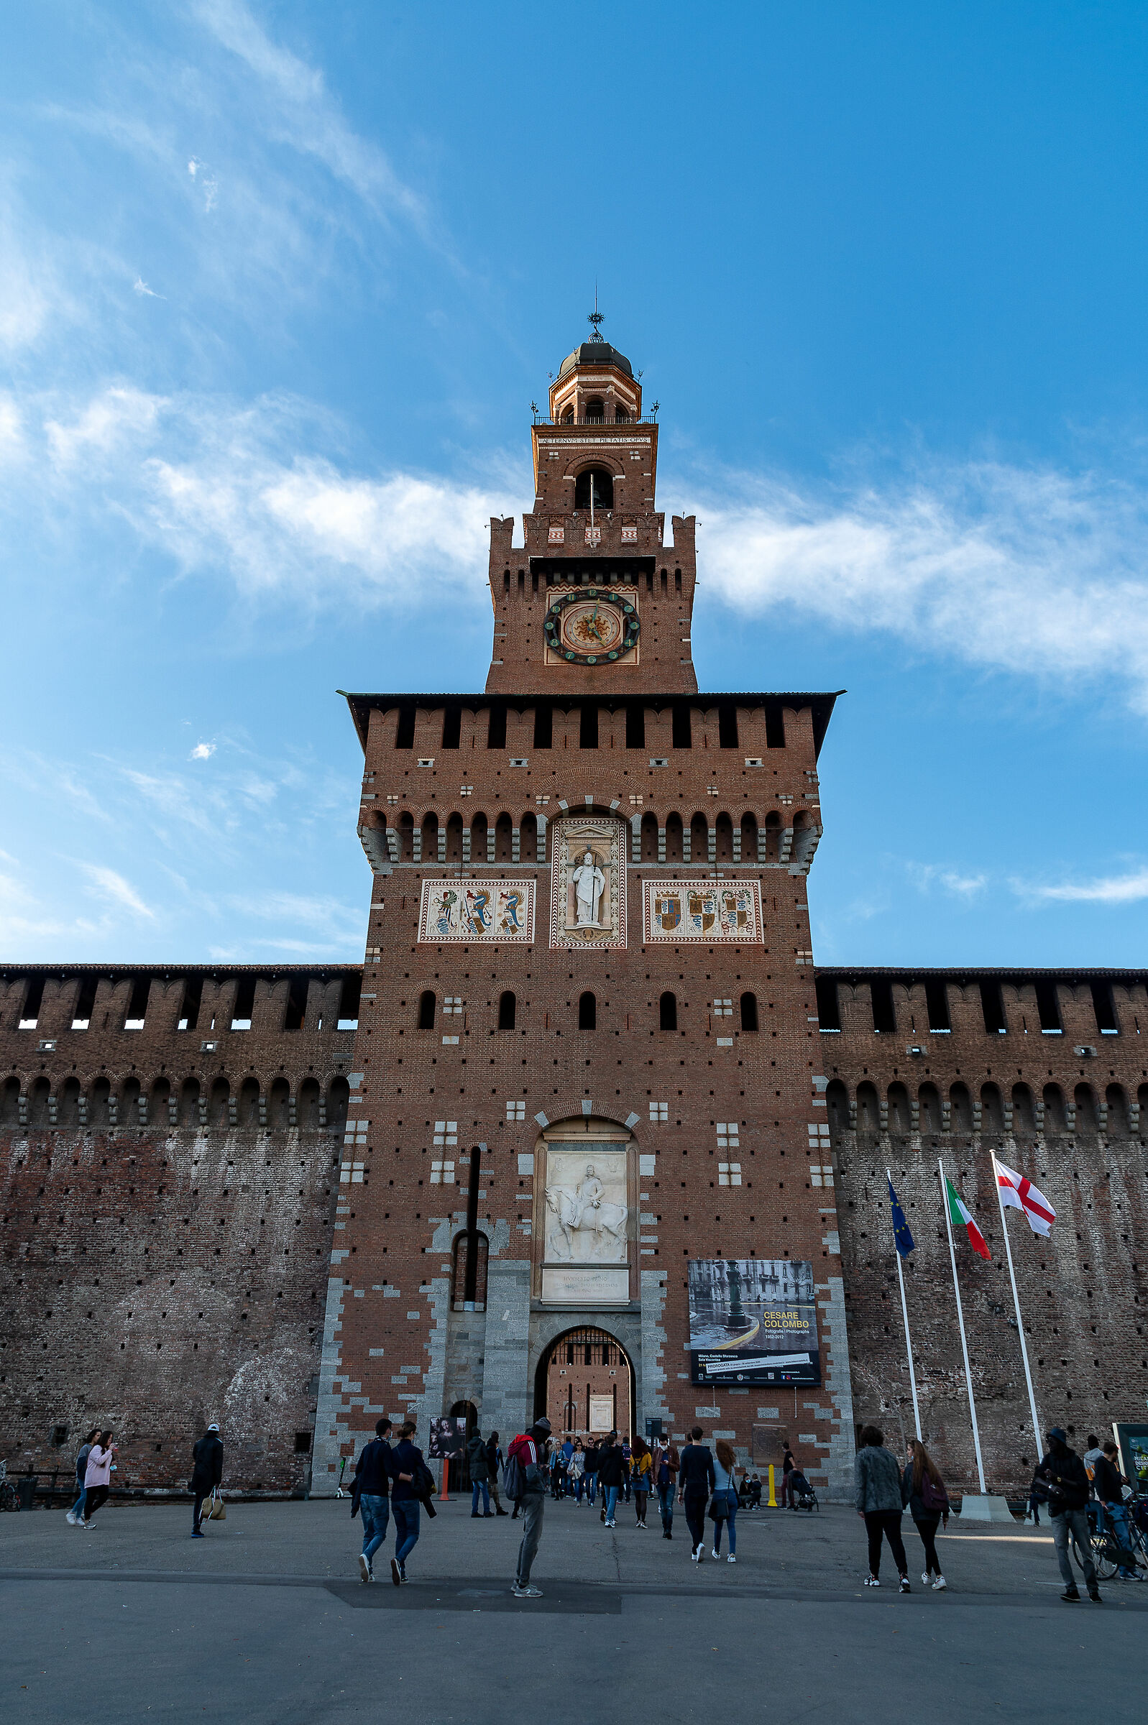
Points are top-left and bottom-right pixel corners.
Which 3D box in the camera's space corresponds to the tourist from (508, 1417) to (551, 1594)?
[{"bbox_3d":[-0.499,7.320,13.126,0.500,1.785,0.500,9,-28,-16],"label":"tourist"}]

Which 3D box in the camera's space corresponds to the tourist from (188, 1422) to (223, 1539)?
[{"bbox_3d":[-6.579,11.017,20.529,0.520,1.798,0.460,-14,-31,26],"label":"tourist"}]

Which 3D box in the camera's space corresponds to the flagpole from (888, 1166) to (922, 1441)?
[{"bbox_3d":[9.511,13.094,33.042,0.150,8.584,0.150,1,-27,0],"label":"flagpole"}]

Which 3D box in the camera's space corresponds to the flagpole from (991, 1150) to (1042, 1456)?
[{"bbox_3d":[11.115,11.280,28.745,0.130,8.080,0.130,1,-26,0],"label":"flagpole"}]

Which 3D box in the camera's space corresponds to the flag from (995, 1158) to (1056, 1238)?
[{"bbox_3d":[11.761,8.693,29.772,1.520,1.980,0.420,1,-26,0],"label":"flag"}]

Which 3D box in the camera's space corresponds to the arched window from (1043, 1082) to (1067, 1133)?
[{"bbox_3d":[19.833,10.115,47.395,0.980,2.078,0.500,0,-26,1],"label":"arched window"}]

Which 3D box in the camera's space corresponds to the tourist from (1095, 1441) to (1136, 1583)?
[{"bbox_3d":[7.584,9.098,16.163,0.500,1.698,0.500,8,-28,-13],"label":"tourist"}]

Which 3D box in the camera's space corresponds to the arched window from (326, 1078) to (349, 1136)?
[{"bbox_3d":[-10.248,10.560,49.966,0.961,2.509,0.600,0,-27,2],"label":"arched window"}]

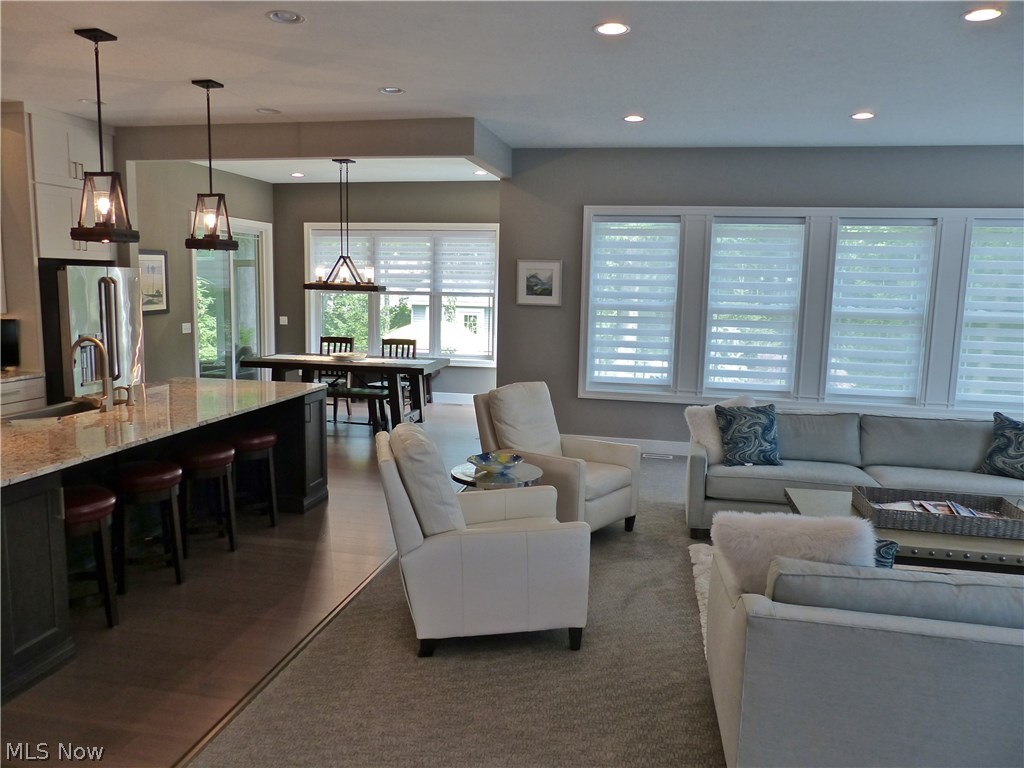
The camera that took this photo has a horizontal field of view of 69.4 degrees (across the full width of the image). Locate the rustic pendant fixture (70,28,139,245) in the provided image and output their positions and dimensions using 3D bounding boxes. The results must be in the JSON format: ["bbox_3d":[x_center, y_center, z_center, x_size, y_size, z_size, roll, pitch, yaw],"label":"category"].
[{"bbox_3d":[-2.326,-1.386,4.194,0.250,1.145,0.250,3,8,11],"label":"rustic pendant fixture"}]

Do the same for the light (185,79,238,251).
[{"bbox_3d":[-2.118,-1.525,5.207,0.250,1.145,0.250,3,8,11],"label":"light"}]

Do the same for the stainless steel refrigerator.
[{"bbox_3d":[-3.977,-0.180,6.730,0.780,1.780,0.900,3,8,11],"label":"stainless steel refrigerator"}]

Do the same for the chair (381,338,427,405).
[{"bbox_3d":[-1.453,-0.032,9.034,0.450,0.960,0.560,3,8,10],"label":"chair"}]

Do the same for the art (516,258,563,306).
[{"bbox_3d":[0.276,-1.034,7.569,0.460,0.460,0.030,3,8,11],"label":"art"}]

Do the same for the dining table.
[{"bbox_3d":[-1.911,0.102,8.726,2.130,0.760,0.980,3,8,10],"label":"dining table"}]

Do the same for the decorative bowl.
[{"bbox_3d":[-0.107,0.494,4.549,0.340,0.095,0.340,1,8,0],"label":"decorative bowl"}]

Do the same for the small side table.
[{"bbox_3d":[-0.097,0.832,4.538,0.560,0.575,0.560,3,8,11],"label":"small side table"}]

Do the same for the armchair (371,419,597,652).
[{"bbox_3d":[-0.168,0.742,3.700,0.975,0.985,0.700,0,8,-11],"label":"armchair"}]

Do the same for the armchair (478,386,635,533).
[{"bbox_3d":[0.304,0.536,5.234,0.975,0.985,0.700,9,11,43],"label":"armchair"}]

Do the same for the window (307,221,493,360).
[{"bbox_3d":[-1.533,-1.235,10.155,2.776,1.860,0.120,3,8,11],"label":"window"}]

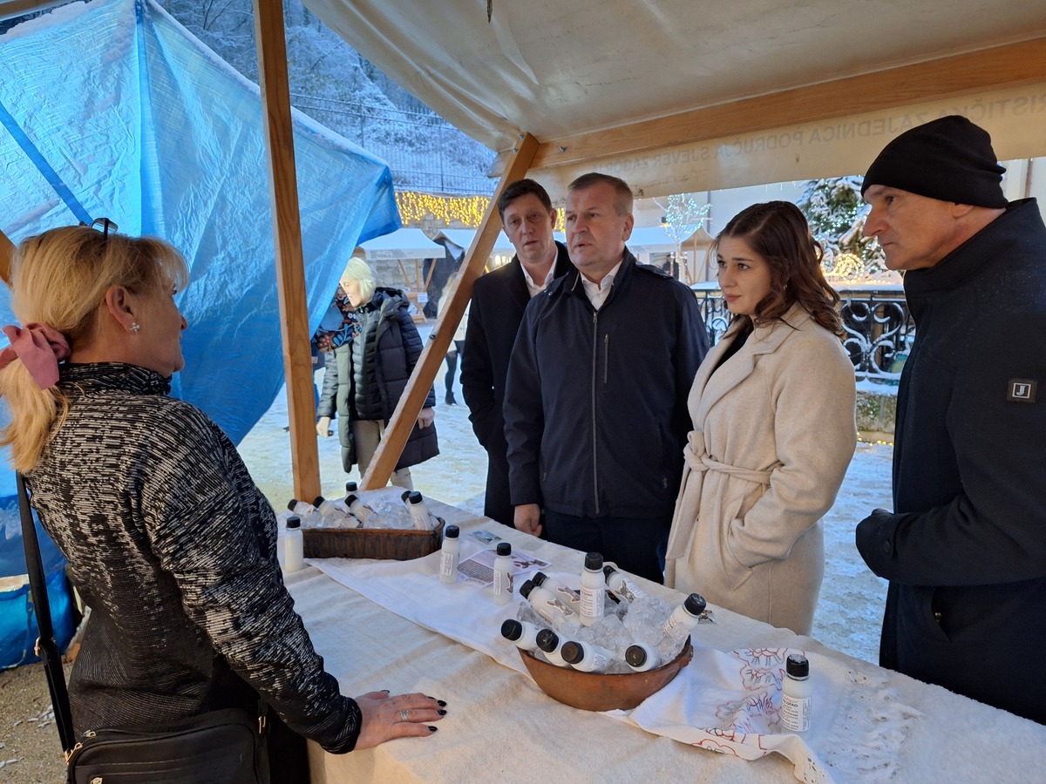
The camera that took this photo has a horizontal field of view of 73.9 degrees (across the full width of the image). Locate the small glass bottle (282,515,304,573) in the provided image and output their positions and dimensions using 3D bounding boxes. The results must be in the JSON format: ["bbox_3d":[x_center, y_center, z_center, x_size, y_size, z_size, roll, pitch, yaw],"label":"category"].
[{"bbox_3d":[-0.557,0.367,1.675,0.042,0.127,0.042,-1,10,0],"label":"small glass bottle"}]

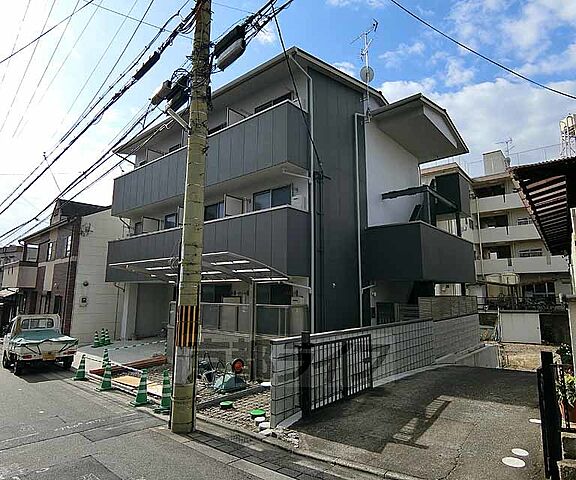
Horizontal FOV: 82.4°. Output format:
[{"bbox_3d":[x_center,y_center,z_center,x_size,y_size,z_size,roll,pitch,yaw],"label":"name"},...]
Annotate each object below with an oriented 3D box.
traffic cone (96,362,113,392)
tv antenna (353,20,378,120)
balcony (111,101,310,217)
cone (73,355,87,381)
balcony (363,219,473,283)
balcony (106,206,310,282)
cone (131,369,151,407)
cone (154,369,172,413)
[{"bbox_3d":[-4.483,3.329,8.147,0.360,0.700,0.360,-7,-11,43],"label":"traffic cone"},{"bbox_3d":[2.964,-6.206,12.410,0.600,3.750,1.250,5,-9,-33],"label":"tv antenna"},{"bbox_3d":[-3.823,-2.396,12.510,10.730,1.743,0.952,-6,-10,39],"label":"balcony"},{"bbox_3d":[-5.985,3.686,9.597,0.360,0.700,0.360,-7,-11,43],"label":"cone"},{"bbox_3d":[5.923,0.827,13.853,1.990,1.843,7.960,-6,-10,39],"label":"balcony"},{"bbox_3d":[-3.880,0.540,12.161,10.888,1.796,0.952,-6,-10,39],"label":"balcony"},{"bbox_3d":[-3.000,3.030,6.847,0.360,0.700,0.360,-7,-11,43],"label":"cone"},{"bbox_3d":[-2.153,2.662,5.847,0.360,0.700,0.360,-7,-11,43],"label":"cone"}]

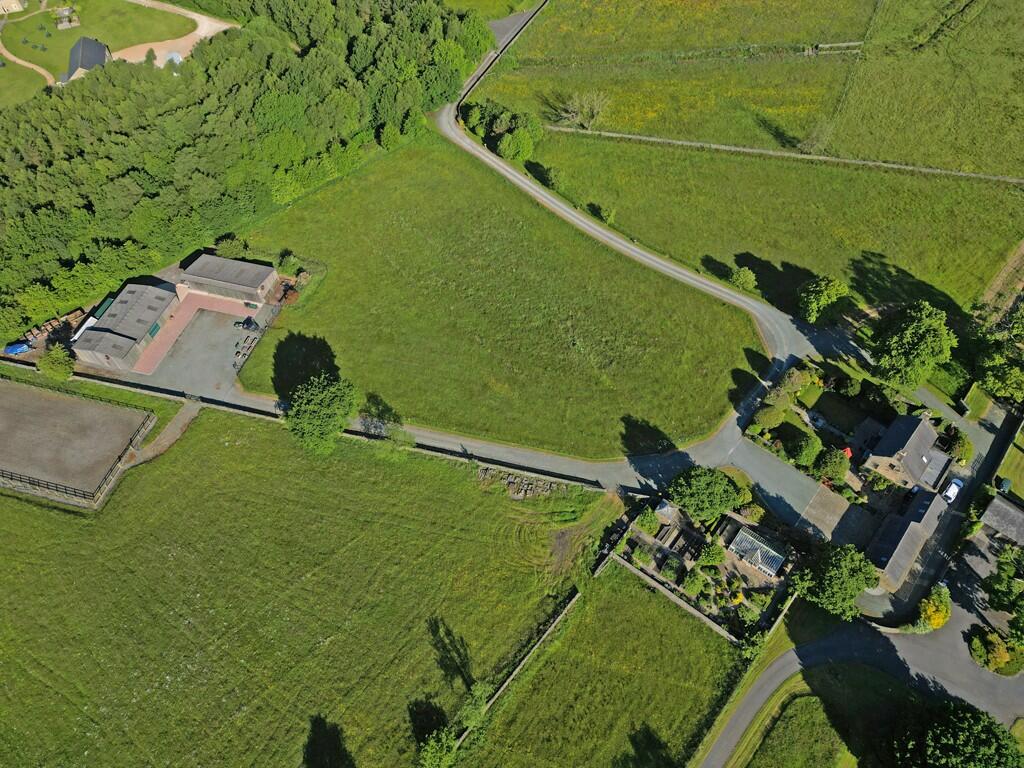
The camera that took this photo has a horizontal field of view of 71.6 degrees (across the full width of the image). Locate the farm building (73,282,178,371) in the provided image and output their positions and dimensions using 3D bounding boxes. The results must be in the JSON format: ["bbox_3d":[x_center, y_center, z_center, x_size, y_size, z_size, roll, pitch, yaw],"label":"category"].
[{"bbox_3d":[-75.320,-12.110,139.070,11.020,4.170,18.080,12,55,8],"label":"farm building"}]

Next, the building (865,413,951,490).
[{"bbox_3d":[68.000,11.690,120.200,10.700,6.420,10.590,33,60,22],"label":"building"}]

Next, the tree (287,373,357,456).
[{"bbox_3d":[-33.590,5.870,125.620,11.660,15.980,11.660,0,50,0],"label":"tree"}]

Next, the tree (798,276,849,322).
[{"bbox_3d":[62.820,-16.850,143.660,9.360,9.570,9.360,0,50,0],"label":"tree"}]

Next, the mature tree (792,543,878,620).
[{"bbox_3d":[47.700,29.050,104.920,11.490,10.490,11.490,0,54,0],"label":"mature tree"}]

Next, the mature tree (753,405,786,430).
[{"bbox_3d":[45.610,5.910,125.770,5.350,4.280,5.350,0,54,0],"label":"mature tree"}]

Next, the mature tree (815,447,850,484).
[{"bbox_3d":[53.350,13.750,118.620,5.360,6.590,5.360,0,50,0],"label":"mature tree"}]

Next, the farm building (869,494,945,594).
[{"bbox_3d":[62.030,23.630,112.650,6.310,4.440,17.660,35,61,23],"label":"farm building"}]

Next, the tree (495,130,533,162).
[{"bbox_3d":[0.830,-57.320,170.490,8.990,7.060,8.990,0,54,0],"label":"tree"}]

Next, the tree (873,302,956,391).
[{"bbox_3d":[73.010,-6.880,129.320,12.170,18.720,12.170,0,50,0],"label":"tree"}]

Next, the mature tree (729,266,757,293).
[{"bbox_3d":[48.780,-21.990,150.480,5.620,5.720,5.620,0,50,0],"label":"mature tree"}]

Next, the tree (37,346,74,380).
[{"bbox_3d":[-87.950,-3.910,137.160,5.670,8.880,5.670,0,50,0],"label":"tree"}]

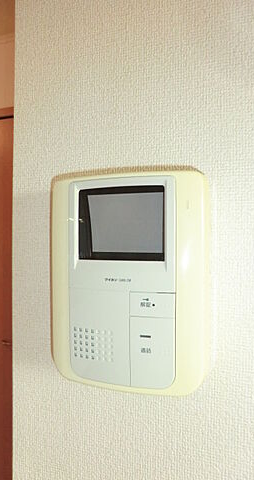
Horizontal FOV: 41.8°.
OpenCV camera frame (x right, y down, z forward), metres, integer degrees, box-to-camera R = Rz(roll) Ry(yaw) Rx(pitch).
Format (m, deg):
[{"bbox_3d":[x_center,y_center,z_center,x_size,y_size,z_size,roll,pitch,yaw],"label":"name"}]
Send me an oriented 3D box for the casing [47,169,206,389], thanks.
[{"bbox_3d":[-0.004,0.041,0.334,0.168,0.221,0.038,0,-1,17],"label":"casing"}]

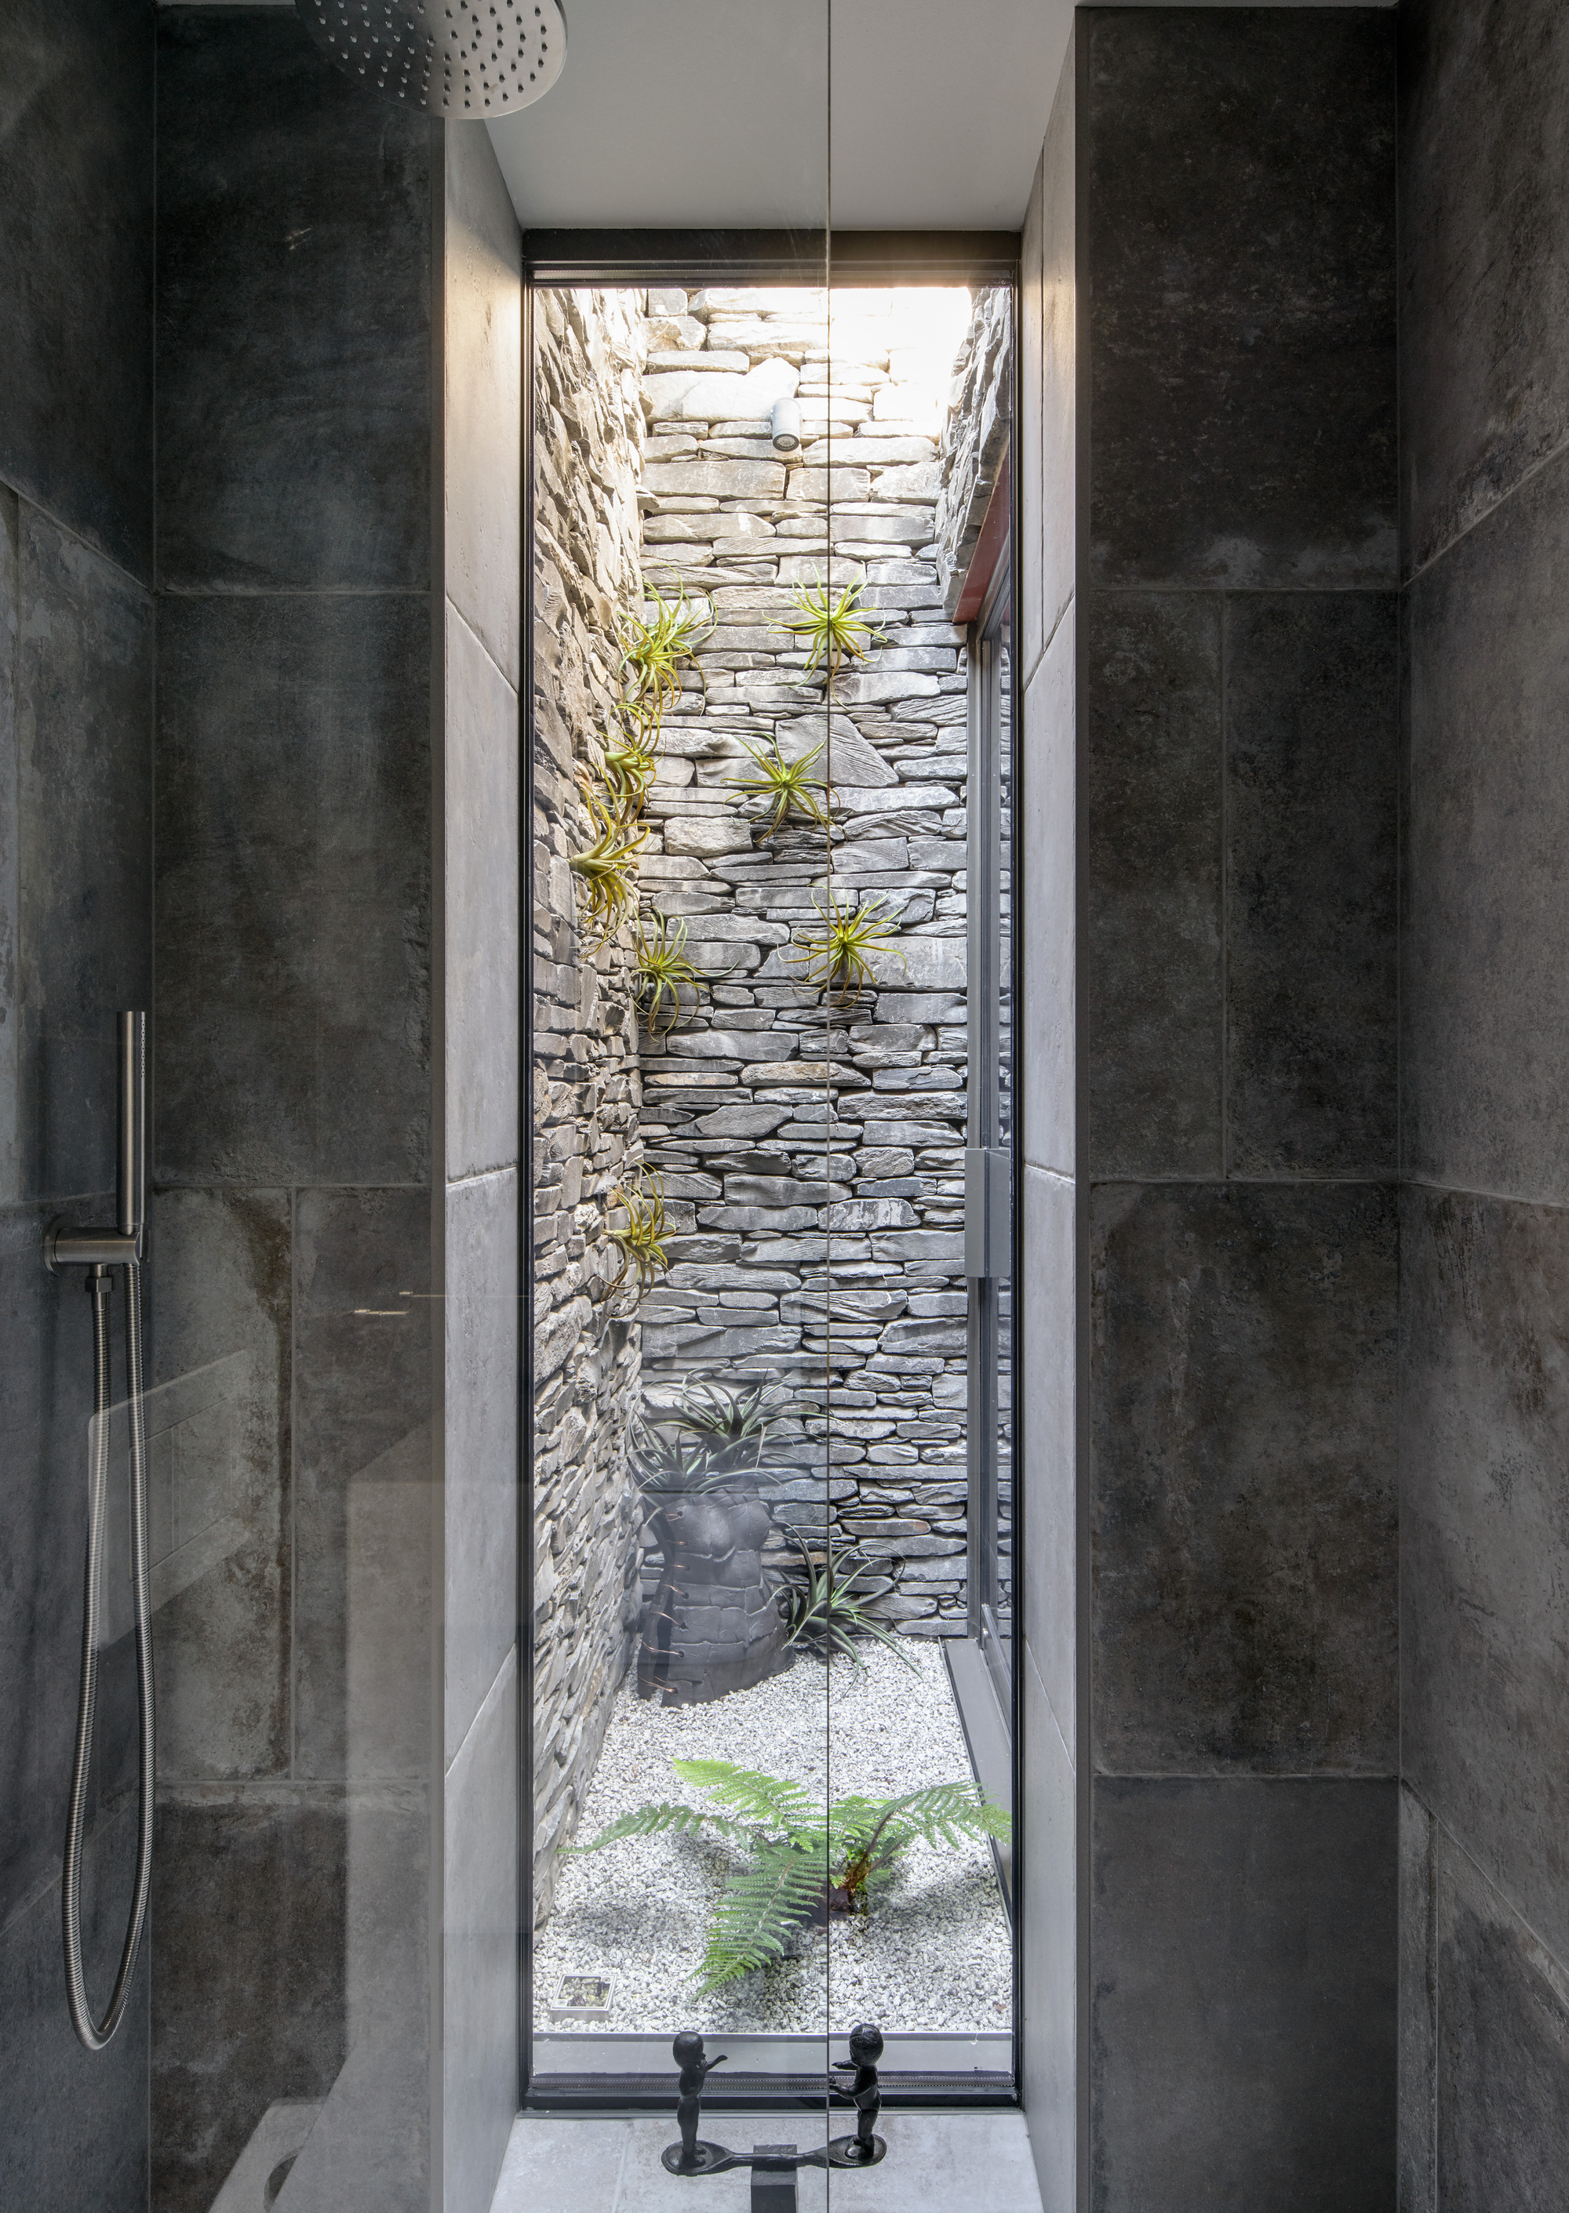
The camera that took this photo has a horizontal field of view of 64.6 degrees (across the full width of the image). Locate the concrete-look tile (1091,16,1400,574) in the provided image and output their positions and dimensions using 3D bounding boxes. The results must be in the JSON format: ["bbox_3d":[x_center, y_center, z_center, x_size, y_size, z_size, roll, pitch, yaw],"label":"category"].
[{"bbox_3d":[0.463,-0.818,1.263,0.316,0.588,0.012,0,0,0],"label":"concrete-look tile"}]

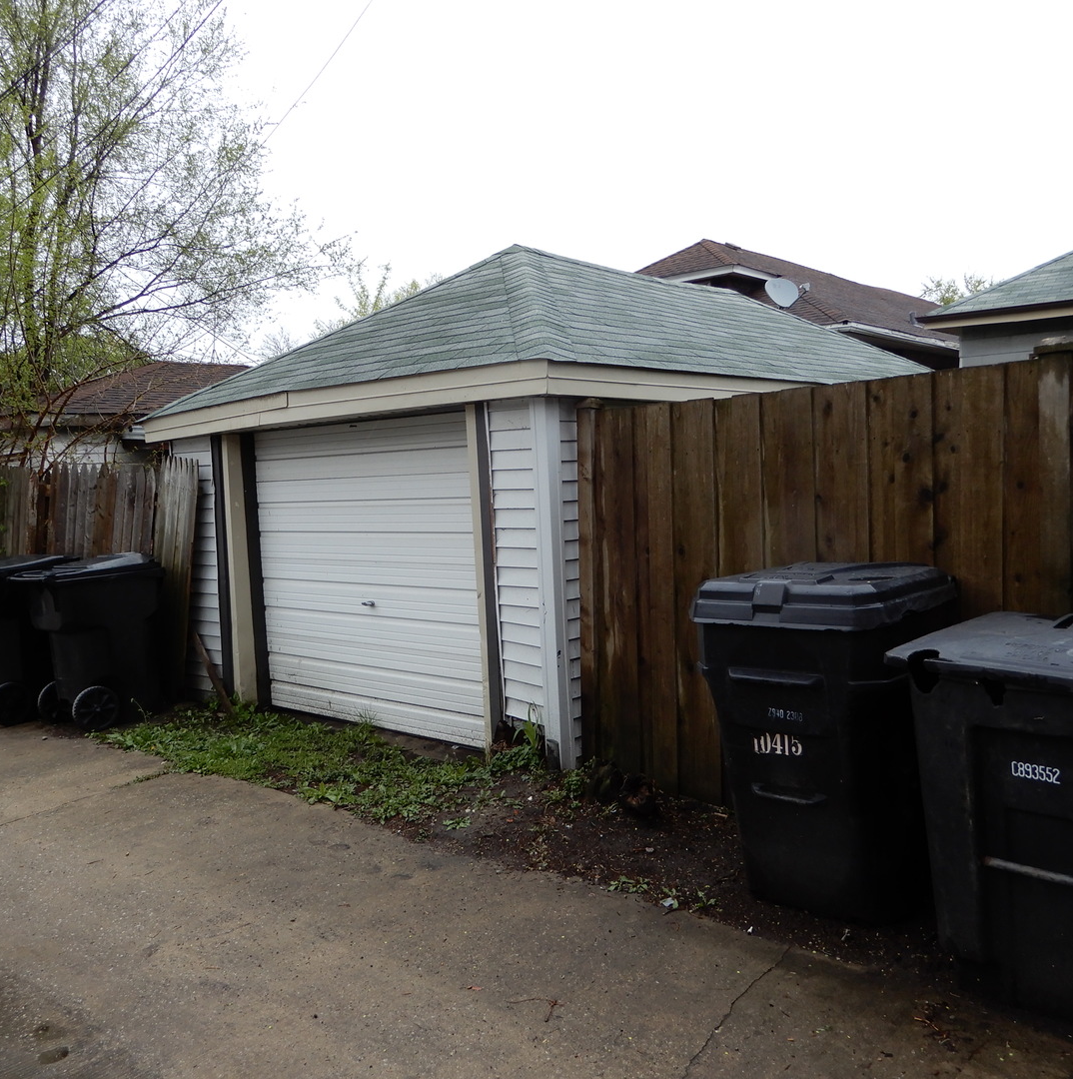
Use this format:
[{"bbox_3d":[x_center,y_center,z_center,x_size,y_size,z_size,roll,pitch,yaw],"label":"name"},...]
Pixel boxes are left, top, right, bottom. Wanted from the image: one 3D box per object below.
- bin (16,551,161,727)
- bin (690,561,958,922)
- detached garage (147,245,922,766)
[{"bbox_3d":[-3.014,0.704,6.809,0.682,1.073,0.775,0,5,35],"label":"bin"},{"bbox_3d":[1.067,0.689,3.589,0.666,1.144,0.798,1,5,41],"label":"bin"},{"bbox_3d":[0.916,-0.735,8.871,3.984,3.286,7.161,1,5,41],"label":"detached garage"}]

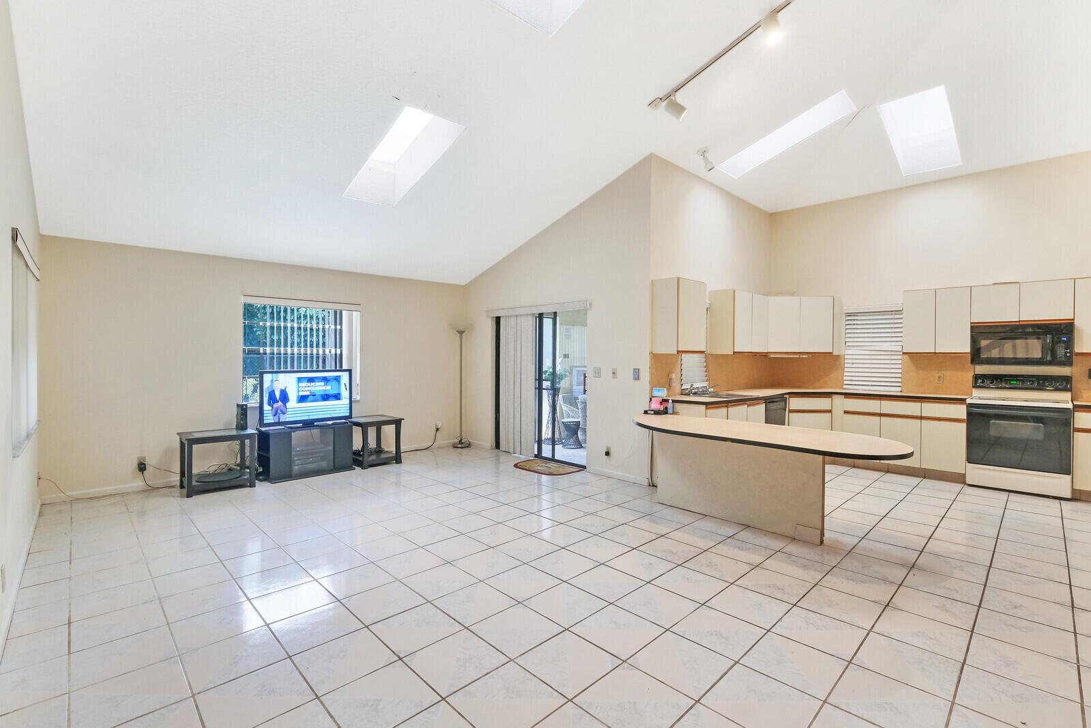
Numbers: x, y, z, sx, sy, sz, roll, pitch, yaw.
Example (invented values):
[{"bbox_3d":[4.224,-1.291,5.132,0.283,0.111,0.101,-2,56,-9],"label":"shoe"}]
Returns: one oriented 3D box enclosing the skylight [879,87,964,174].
[{"bbox_3d":[4.136,-2.516,4.986,1.310,0.140,0.530,22,-15,-40],"label":"skylight"}]

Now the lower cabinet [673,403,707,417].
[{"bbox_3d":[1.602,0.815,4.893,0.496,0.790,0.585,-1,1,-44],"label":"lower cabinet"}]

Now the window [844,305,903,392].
[{"bbox_3d":[4.298,-0.196,5.986,0.640,1.140,0.090,1,1,44],"label":"window"}]

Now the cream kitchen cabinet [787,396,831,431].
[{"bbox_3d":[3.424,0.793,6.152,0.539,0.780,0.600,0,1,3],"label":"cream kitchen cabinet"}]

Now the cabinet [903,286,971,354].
[{"bbox_3d":[4.663,-0.501,5.425,0.605,0.755,0.335,1,1,44],"label":"cabinet"}]

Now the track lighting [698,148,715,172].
[{"bbox_3d":[1.760,-2.233,4.980,0.170,0.240,0.140,0,1,-22],"label":"track lighting"}]

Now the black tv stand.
[{"bbox_3d":[-2.801,1.011,5.355,0.907,0.545,0.455,-1,1,-44],"label":"black tv stand"}]

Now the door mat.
[{"bbox_3d":[-0.007,1.281,5.647,0.478,0.015,0.823,-1,1,-44],"label":"door mat"}]

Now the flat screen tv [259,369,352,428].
[{"bbox_3d":[-2.786,0.385,5.343,0.970,0.640,0.160,-1,1,-42],"label":"flat screen tv"}]

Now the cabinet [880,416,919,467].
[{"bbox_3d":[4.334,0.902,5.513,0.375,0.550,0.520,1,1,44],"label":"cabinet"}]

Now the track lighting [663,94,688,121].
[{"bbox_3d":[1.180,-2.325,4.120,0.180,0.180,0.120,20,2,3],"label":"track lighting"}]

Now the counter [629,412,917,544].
[{"bbox_3d":[1.728,0.949,3.897,2.250,0.760,1.080,1,1,44],"label":"counter"}]

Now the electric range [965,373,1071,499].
[{"bbox_3d":[5.083,0.732,4.901,0.638,1.180,0.756,-1,1,-44],"label":"electric range"}]

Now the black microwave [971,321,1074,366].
[{"bbox_3d":[5.144,-0.213,4.944,0.750,0.450,0.375,1,1,44],"label":"black microwave"}]

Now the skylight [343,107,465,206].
[{"bbox_3d":[-1.358,-1.907,4.224,0.526,0.150,1.287,-1,-18,-42],"label":"skylight"}]

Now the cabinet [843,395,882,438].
[{"bbox_3d":[4.140,0.790,5.816,0.606,0.780,0.375,-1,1,-44],"label":"cabinet"}]

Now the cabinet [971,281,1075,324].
[{"bbox_3d":[5.153,-0.651,4.949,0.755,0.420,0.335,1,1,44],"label":"cabinet"}]

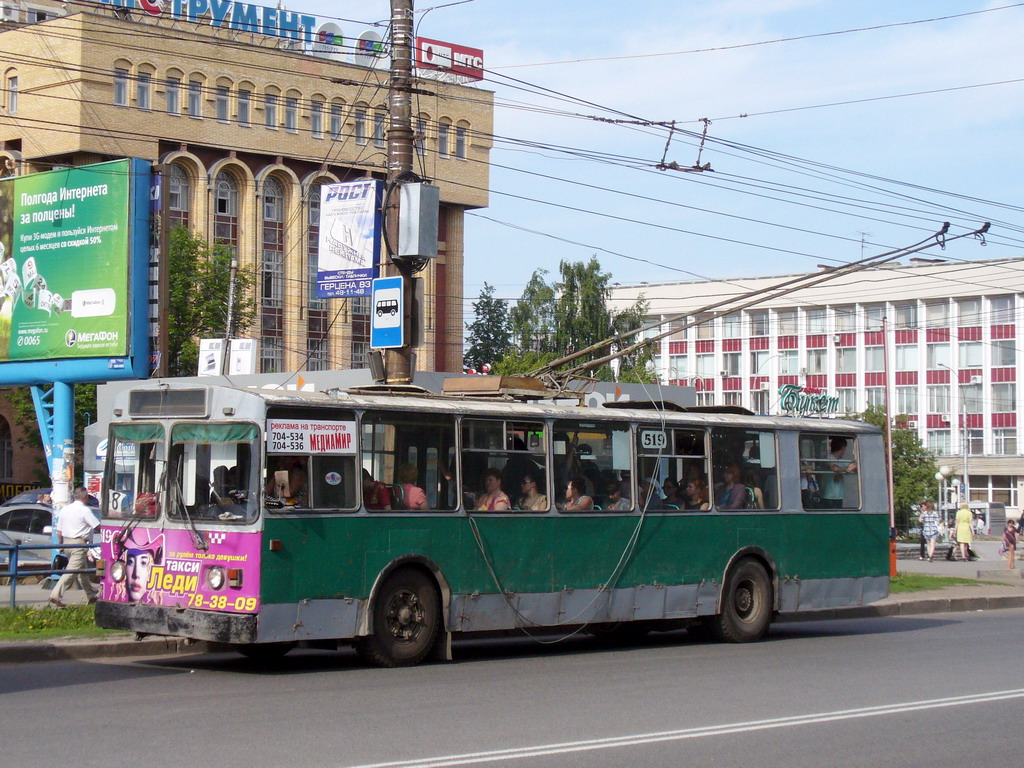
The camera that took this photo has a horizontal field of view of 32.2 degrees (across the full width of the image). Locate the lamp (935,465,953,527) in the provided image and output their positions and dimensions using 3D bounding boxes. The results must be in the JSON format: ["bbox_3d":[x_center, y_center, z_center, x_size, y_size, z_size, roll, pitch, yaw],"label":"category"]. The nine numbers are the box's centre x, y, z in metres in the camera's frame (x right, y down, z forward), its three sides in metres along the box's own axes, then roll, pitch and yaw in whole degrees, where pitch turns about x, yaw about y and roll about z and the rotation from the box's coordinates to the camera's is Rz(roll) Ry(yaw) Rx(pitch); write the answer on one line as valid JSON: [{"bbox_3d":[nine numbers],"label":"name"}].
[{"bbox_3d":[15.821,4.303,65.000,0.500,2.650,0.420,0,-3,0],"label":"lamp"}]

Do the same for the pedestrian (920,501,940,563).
[{"bbox_3d":[11.232,3.956,47.600,0.520,1.640,0.420,0,-3,12],"label":"pedestrian"}]

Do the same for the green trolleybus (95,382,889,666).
[{"bbox_3d":[0.537,1.651,21.895,2.520,3.050,11.780,-2,-4,43],"label":"green trolleybus"}]

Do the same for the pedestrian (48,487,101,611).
[{"bbox_3d":[-6.138,2.287,24.900,0.620,1.700,0.520,3,-4,-42],"label":"pedestrian"}]

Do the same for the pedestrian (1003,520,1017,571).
[{"bbox_3d":[12.205,3.934,43.500,0.420,1.220,0.350,0,-3,14],"label":"pedestrian"}]

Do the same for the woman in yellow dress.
[{"bbox_3d":[12.314,4.041,48.300,0.520,1.620,0.400,0,-3,14],"label":"woman in yellow dress"}]

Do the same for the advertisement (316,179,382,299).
[{"bbox_3d":[-2.428,-2.173,26.600,1.190,1.740,0.180,-2,-4,43],"label":"advertisement"}]

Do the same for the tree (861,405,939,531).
[{"bbox_3d":[13.032,2.975,60.000,3.100,4.600,3.000,0,-3,0],"label":"tree"}]

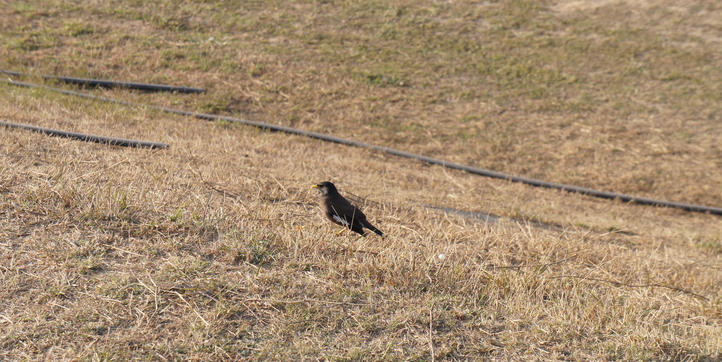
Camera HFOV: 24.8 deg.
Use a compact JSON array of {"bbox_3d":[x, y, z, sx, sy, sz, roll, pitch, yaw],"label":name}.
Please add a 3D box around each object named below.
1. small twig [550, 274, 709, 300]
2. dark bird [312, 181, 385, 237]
[{"bbox_3d":[0.621,0.246,3.800,0.380,0.040,0.070,3,15,12],"label":"small twig"},{"bbox_3d":[-0.030,0.072,3.950,0.175,0.142,0.075,1,15,3],"label":"dark bird"}]

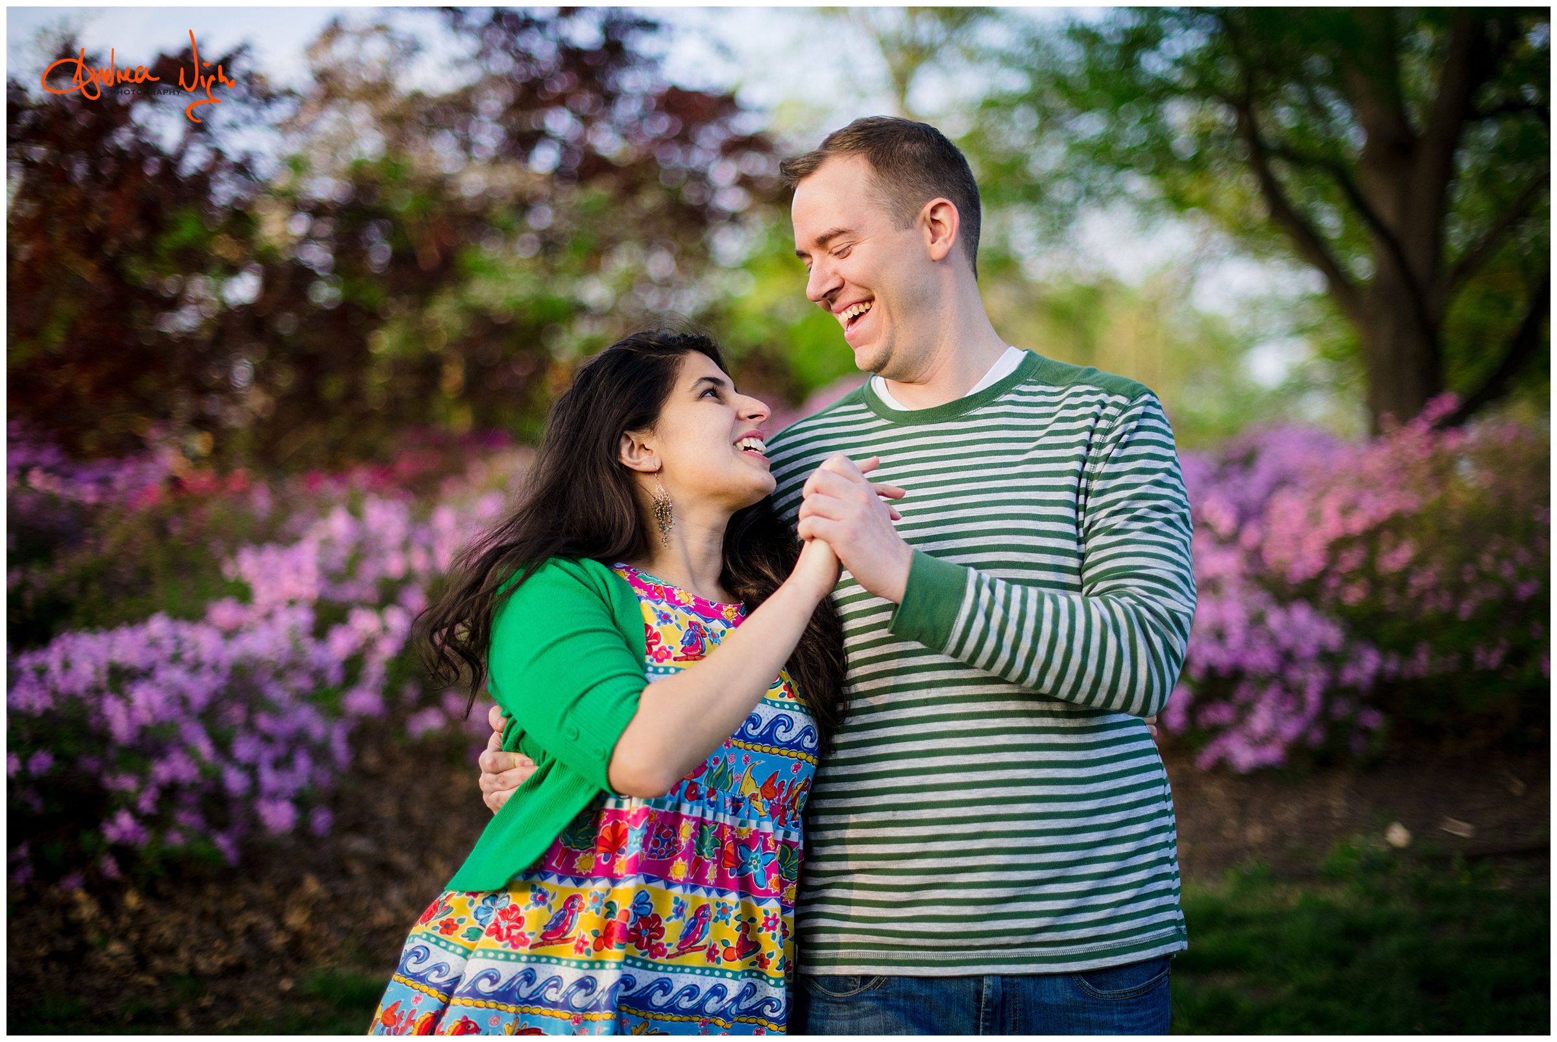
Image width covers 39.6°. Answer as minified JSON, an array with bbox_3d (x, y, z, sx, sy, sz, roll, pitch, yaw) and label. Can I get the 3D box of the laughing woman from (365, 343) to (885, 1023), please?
[{"bbox_3d":[-0.150,0.580,2.200,0.500,1.600,0.430,-2,4,-36],"label":"laughing woman"}]

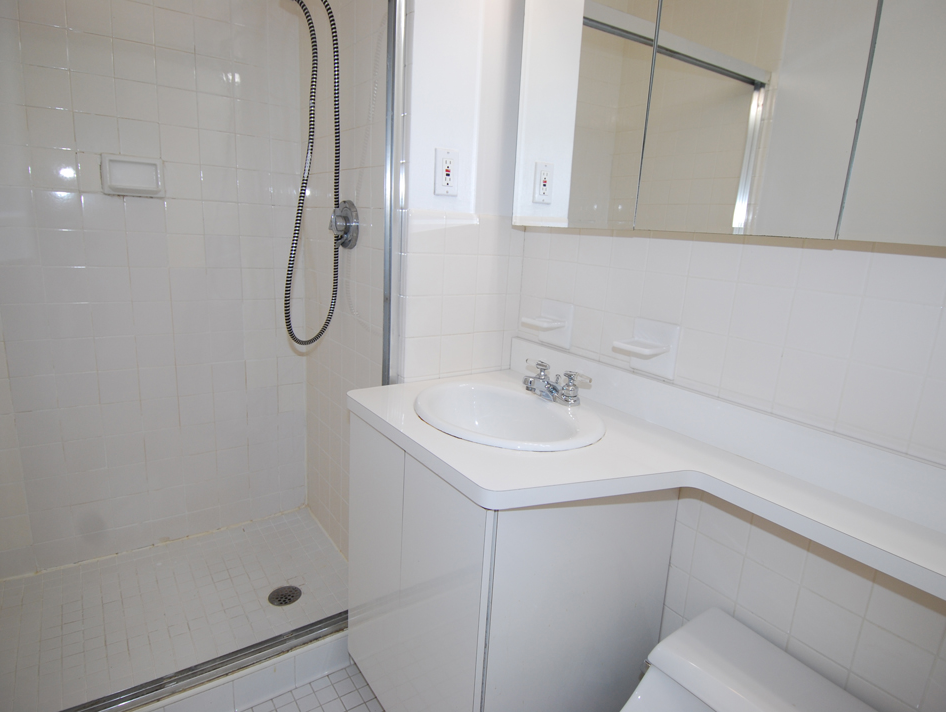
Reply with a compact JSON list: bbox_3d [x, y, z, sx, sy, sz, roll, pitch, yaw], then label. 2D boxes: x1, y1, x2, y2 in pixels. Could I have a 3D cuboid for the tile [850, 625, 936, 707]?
[{"bbox_3d":[0.705,0.519,0.893,0.009,0.108,0.108,-5,15,-34],"label":"tile"}]

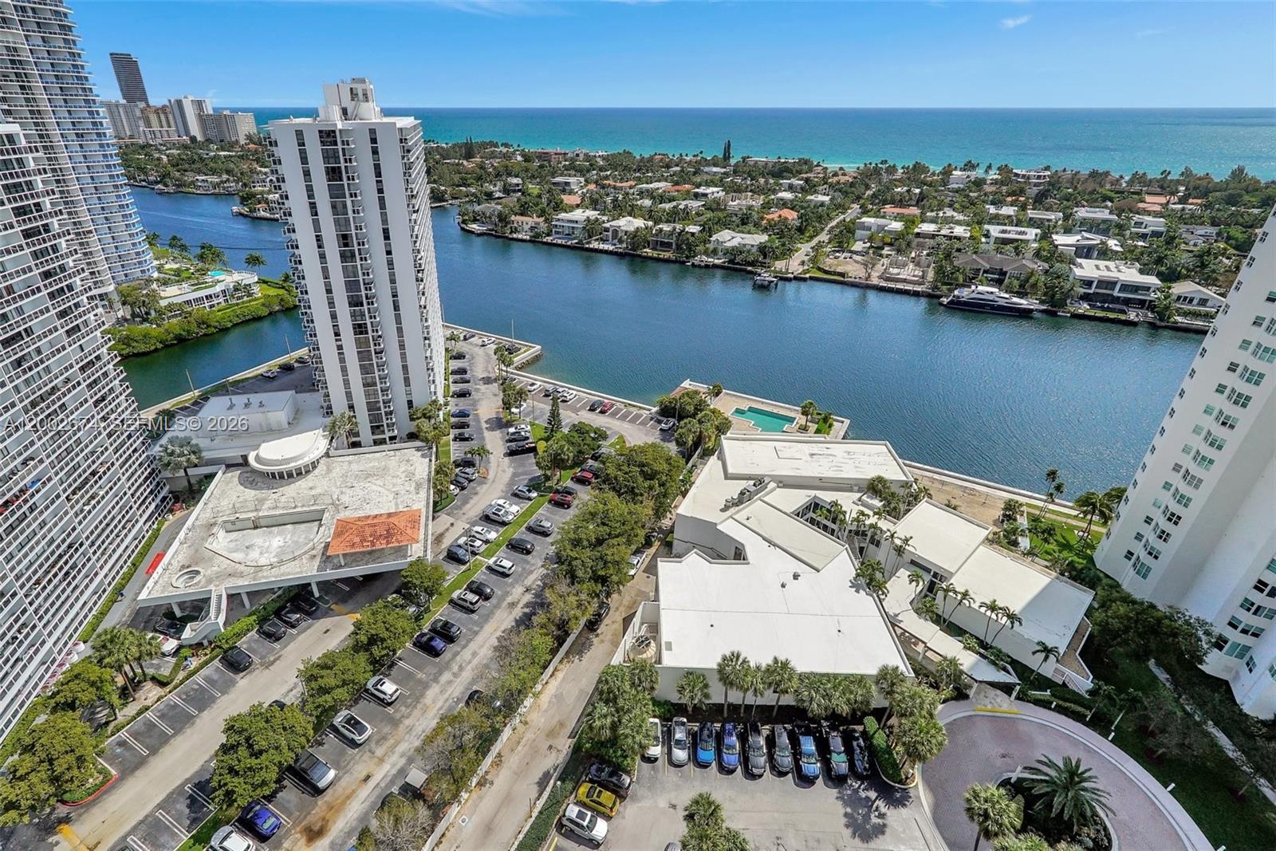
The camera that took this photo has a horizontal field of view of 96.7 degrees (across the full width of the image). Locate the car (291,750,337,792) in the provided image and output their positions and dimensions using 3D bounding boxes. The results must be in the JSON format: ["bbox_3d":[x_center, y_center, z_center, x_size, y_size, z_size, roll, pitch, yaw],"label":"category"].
[{"bbox_3d":[-34.600,36.579,60.643,5.100,1.750,1.970,15,33,25],"label":"car"}]

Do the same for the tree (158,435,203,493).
[{"bbox_3d":[-86.323,7.827,108.435,8.000,11.800,8.000,0,29,0],"label":"tree"}]

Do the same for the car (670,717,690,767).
[{"bbox_3d":[4.670,35.450,63.800,1.830,1.470,4.800,1,30,2],"label":"car"}]

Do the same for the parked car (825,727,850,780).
[{"bbox_3d":[22.498,37.043,64.079,1.900,1.700,4.650,1,29,3],"label":"parked car"}]

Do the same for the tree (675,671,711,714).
[{"bbox_3d":[6.300,31.600,66.000,3.800,6.100,3.800,0,29,0],"label":"tree"}]

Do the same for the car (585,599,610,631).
[{"bbox_3d":[-5.465,25.632,77.012,1.870,1.550,4.750,15,33,24],"label":"car"}]

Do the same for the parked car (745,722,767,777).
[{"bbox_3d":[13.120,35.810,62.880,1.930,1.740,4.850,3,30,5],"label":"parked car"}]

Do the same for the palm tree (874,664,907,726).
[{"bbox_3d":[27.570,30.686,63.111,3.800,9.600,3.800,0,29,0],"label":"palm tree"}]

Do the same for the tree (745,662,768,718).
[{"bbox_3d":[13.682,31.478,66.515,2.900,9.000,2.900,0,29,0],"label":"tree"}]

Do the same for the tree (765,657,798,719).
[{"bbox_3d":[16.019,30.387,64.355,4.000,8.900,4.000,0,29,0],"label":"tree"}]

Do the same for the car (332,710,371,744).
[{"bbox_3d":[-32.700,34.290,64.863,4.850,1.600,1.920,15,33,25],"label":"car"}]

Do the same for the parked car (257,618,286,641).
[{"bbox_3d":[-49.600,27.563,76.913,4.500,1.500,1.840,14,32,24],"label":"parked car"}]

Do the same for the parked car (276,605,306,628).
[{"bbox_3d":[-51.102,27.985,83.238,4.600,1.450,1.820,15,33,24],"label":"parked car"}]

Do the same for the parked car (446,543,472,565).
[{"bbox_3d":[-28.400,20.330,89.710,4.300,1.550,1.810,15,33,24],"label":"parked car"}]

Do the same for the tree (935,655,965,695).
[{"bbox_3d":[37.200,30.400,68.300,3.400,6.000,3.400,0,29,0],"label":"tree"}]

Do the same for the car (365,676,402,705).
[{"bbox_3d":[-31.100,32.270,69.380,4.400,1.570,1.810,15,33,24],"label":"car"}]

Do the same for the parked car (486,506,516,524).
[{"bbox_3d":[-25.192,16.374,103.460,5.200,1.800,1.930,13,32,22],"label":"parked car"}]

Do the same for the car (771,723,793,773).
[{"bbox_3d":[16.130,35.820,62.980,1.900,1.650,4.680,3,30,5],"label":"car"}]

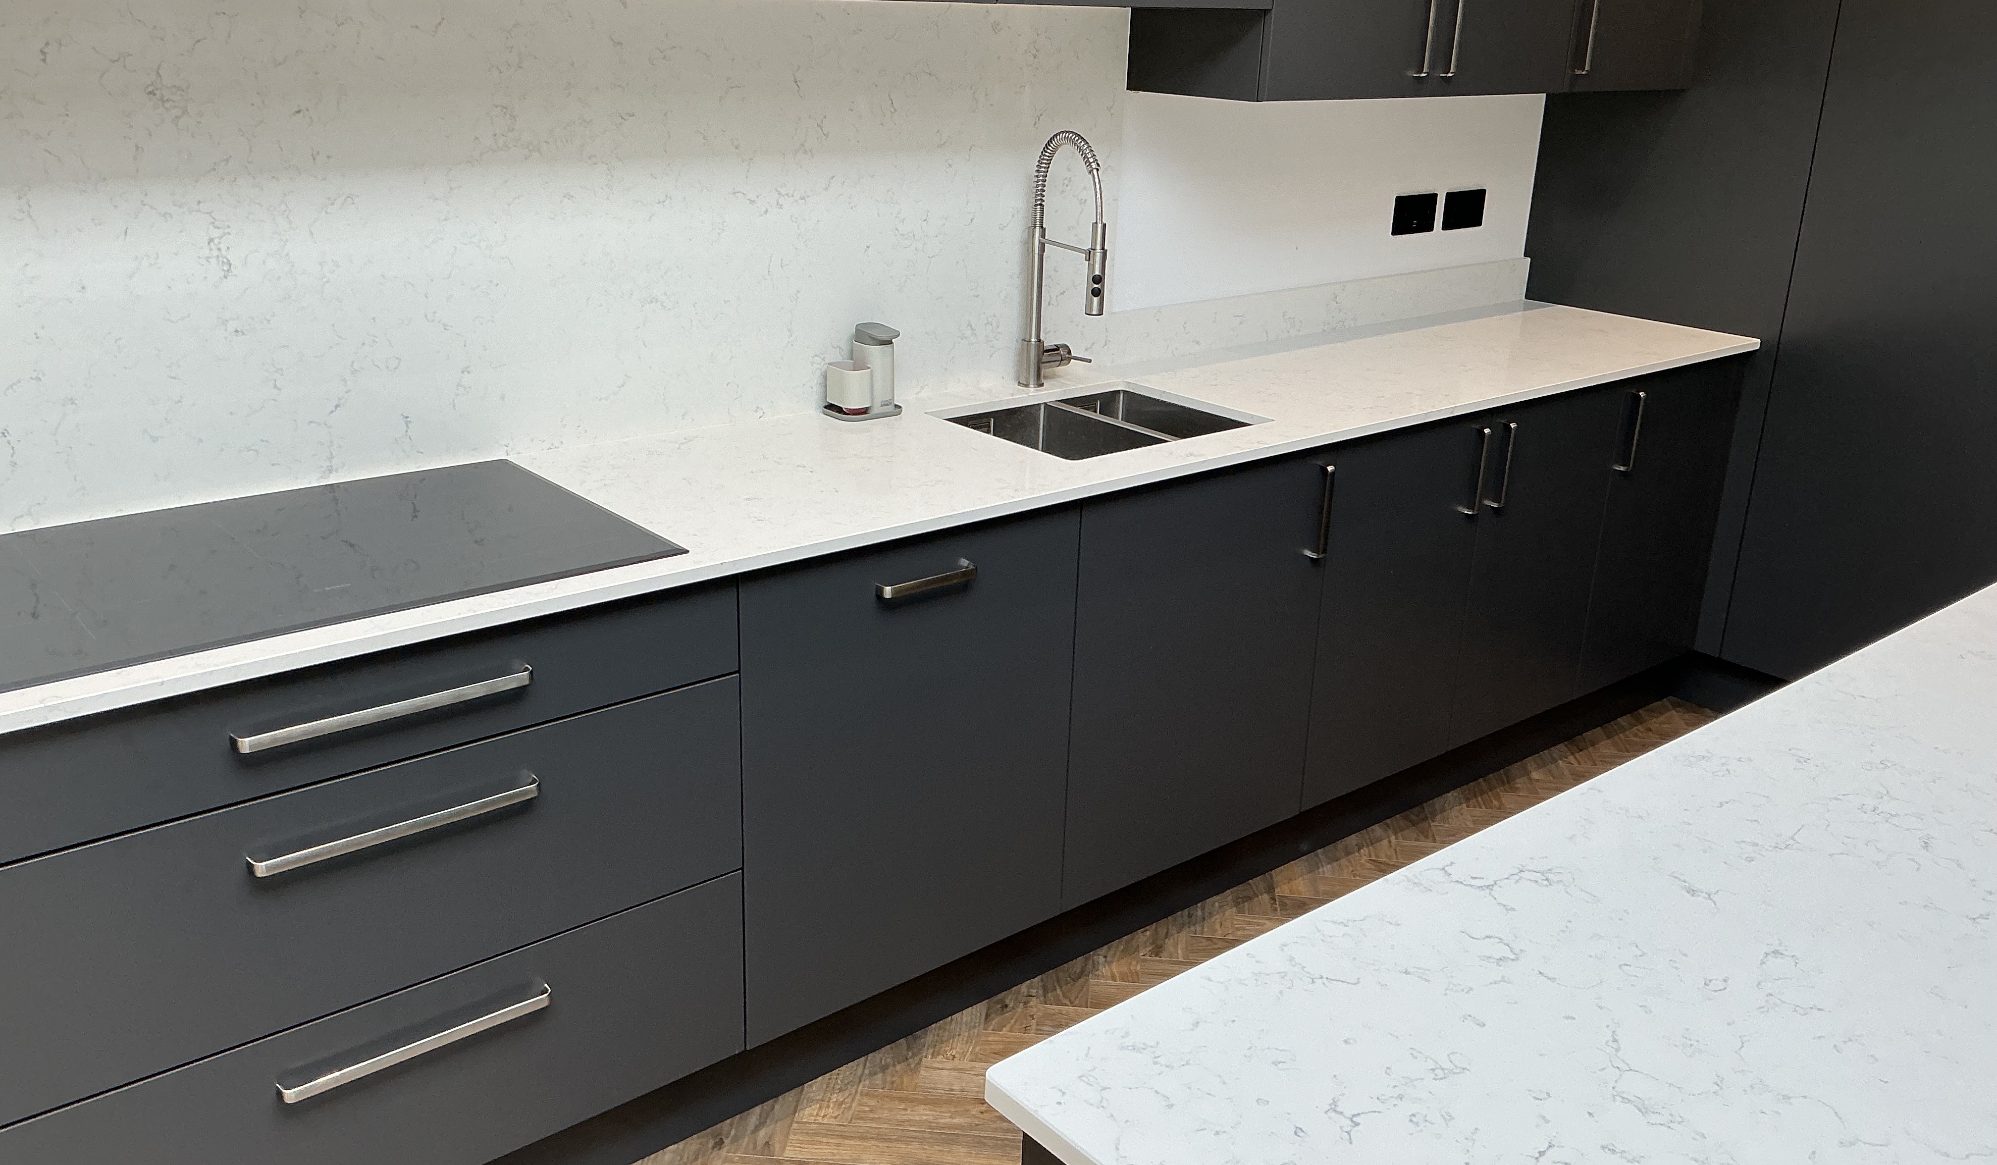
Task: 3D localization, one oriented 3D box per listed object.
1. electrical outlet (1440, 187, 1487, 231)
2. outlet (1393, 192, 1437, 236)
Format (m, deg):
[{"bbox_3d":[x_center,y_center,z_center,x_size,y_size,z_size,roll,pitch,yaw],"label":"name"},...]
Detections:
[{"bbox_3d":[1.108,-0.880,3.820,0.148,0.086,0.011,-14,25,-37],"label":"electrical outlet"},{"bbox_3d":[0.962,-0.843,3.705,0.148,0.086,0.011,-14,25,-37],"label":"outlet"}]

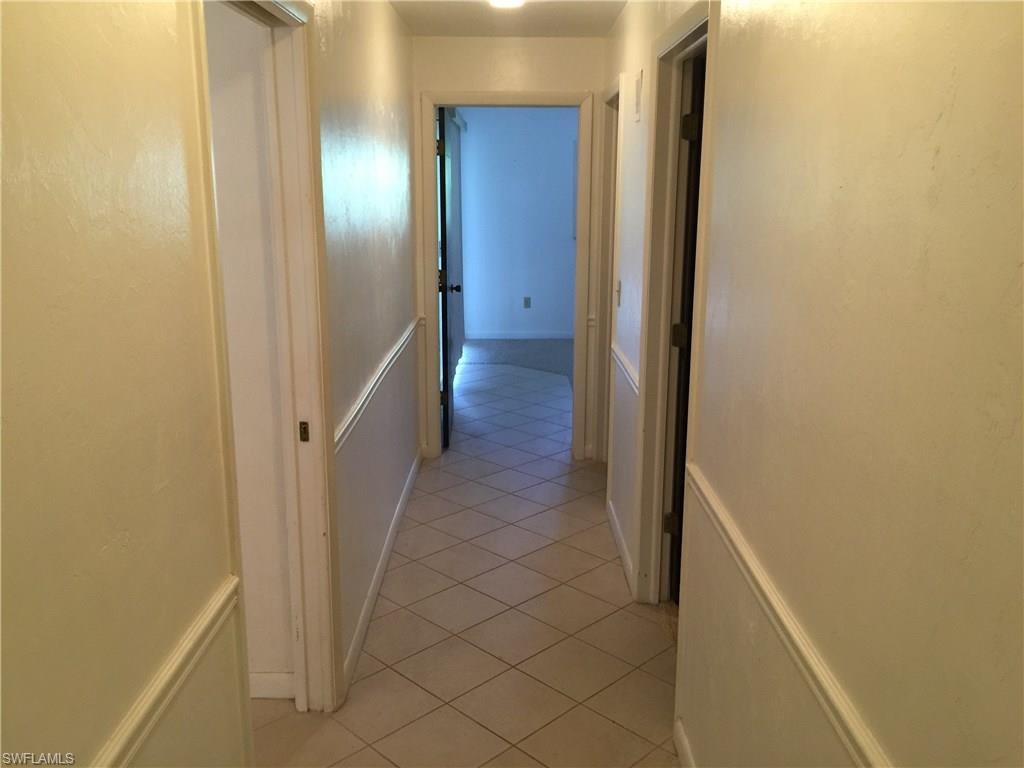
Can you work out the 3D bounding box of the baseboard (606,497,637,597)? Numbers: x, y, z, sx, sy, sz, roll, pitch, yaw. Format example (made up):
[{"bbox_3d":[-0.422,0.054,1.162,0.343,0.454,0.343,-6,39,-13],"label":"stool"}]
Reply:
[{"bbox_3d":[0.498,0.732,3.906,0.014,0.088,0.861,0,13,0],"label":"baseboard"}]

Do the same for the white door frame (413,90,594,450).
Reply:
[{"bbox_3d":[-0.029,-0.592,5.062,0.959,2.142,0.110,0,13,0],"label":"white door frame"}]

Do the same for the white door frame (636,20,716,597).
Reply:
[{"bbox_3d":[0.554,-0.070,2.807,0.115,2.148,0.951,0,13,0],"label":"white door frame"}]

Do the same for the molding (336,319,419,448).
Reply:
[{"bbox_3d":[-0.547,-0.092,3.870,0.022,0.062,2.468,0,13,0],"label":"molding"}]

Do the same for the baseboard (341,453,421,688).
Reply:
[{"bbox_3d":[-0.553,0.697,4.045,0.014,0.088,2.485,0,13,0],"label":"baseboard"}]

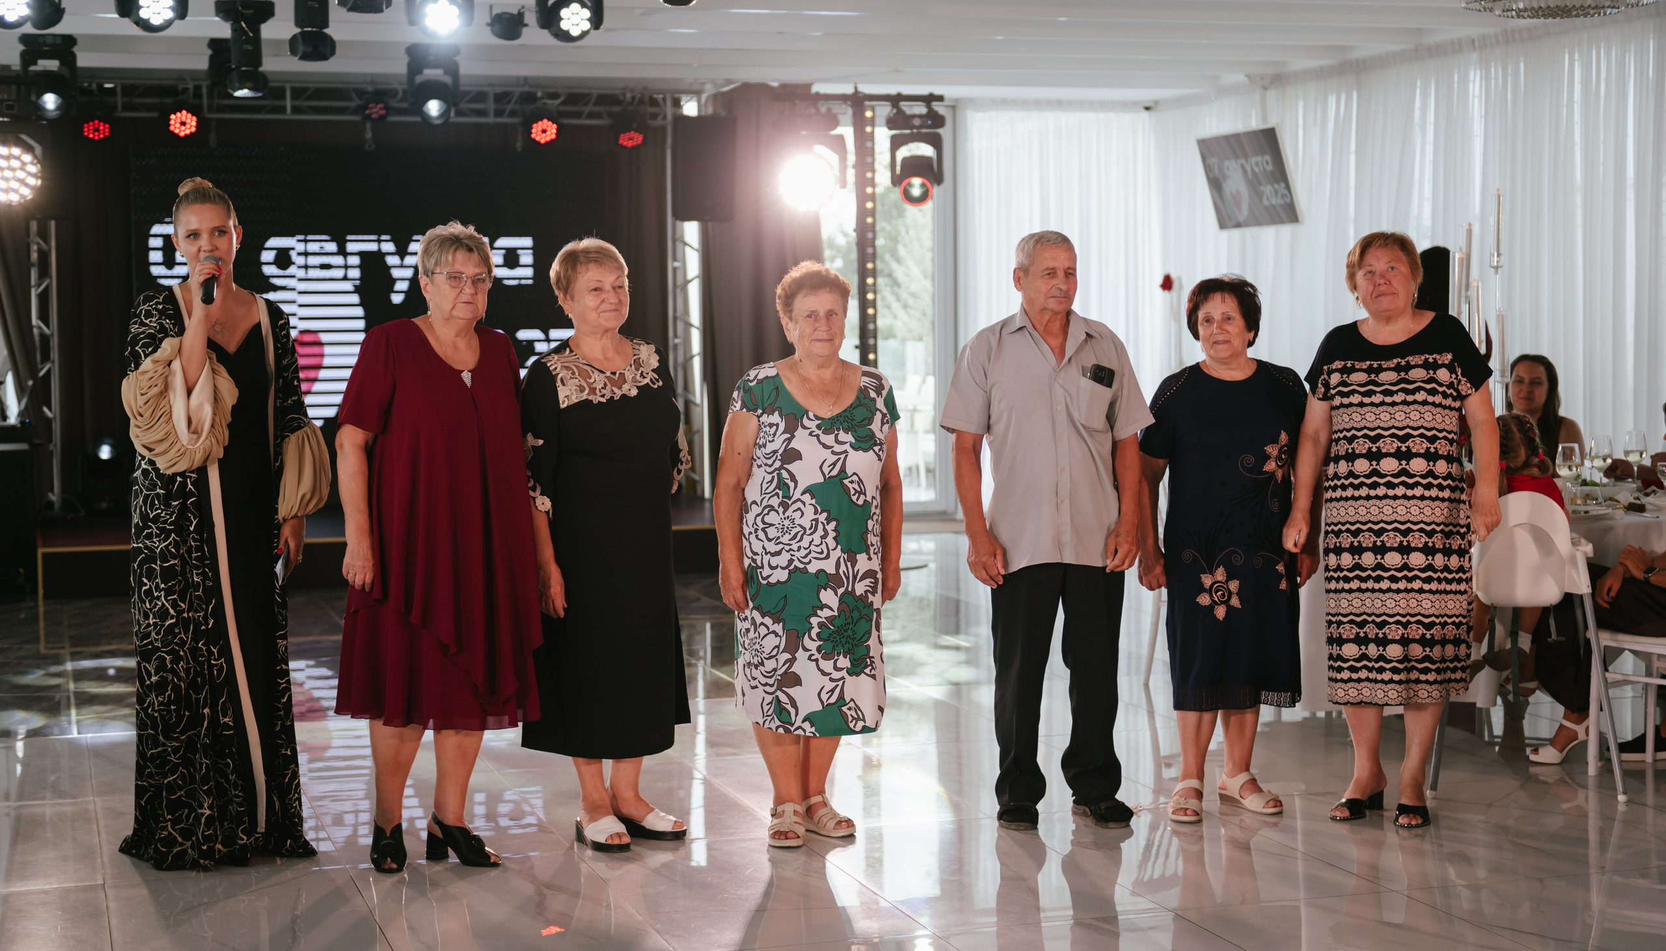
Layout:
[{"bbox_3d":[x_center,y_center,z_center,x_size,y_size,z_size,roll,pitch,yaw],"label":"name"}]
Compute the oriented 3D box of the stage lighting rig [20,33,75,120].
[{"bbox_3d":[-3.986,-2.022,12.895,0.290,0.440,0.270,-2,4,-17],"label":"stage lighting rig"}]

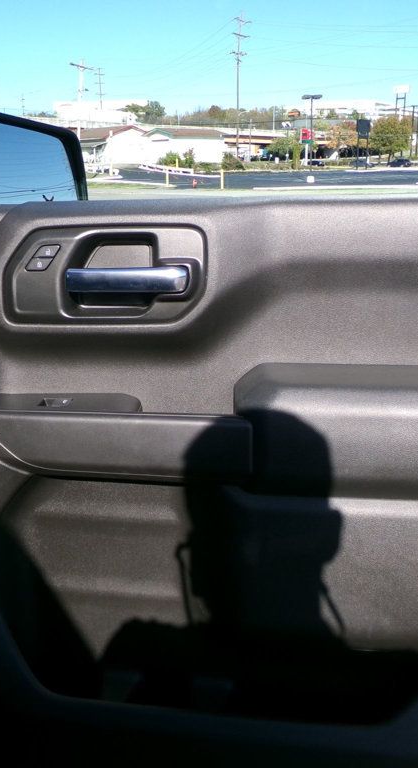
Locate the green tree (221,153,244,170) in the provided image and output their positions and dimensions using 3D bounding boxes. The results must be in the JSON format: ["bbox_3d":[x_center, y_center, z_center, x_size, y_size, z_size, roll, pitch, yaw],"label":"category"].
[{"bbox_3d":[2.648,-25.070,80.000,2.479,1.935,2.231,0,18,0],"label":"green tree"}]

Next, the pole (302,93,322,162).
[{"bbox_3d":[8.518,-20.816,59.000,1.650,6.503,0.550,0,18,0],"label":"pole"}]

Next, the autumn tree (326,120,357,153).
[{"bbox_3d":[23.887,-44.439,128.000,5.769,6.021,5.481,0,18,0],"label":"autumn tree"}]

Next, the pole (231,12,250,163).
[{"bbox_3d":[4.703,-44.416,106.000,2.750,21.371,0.900,-8,19,-23],"label":"pole"}]

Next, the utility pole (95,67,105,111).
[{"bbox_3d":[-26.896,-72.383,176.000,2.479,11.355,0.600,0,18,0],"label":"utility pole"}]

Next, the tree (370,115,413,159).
[{"bbox_3d":[29.560,-39.926,115.000,7.127,7.110,6.770,0,18,0],"label":"tree"}]

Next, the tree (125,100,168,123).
[{"bbox_3d":[-17.166,-74.430,195.000,11.535,6.814,9.338,0,18,0],"label":"tree"}]

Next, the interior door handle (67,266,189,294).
[{"bbox_3d":[-0.092,-0.117,0.805,0.139,0.029,0.030,1,18,4],"label":"interior door handle"}]

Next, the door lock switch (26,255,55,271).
[{"bbox_3d":[-0.195,-0.140,0.820,0.034,0.018,0.010,1,18,4],"label":"door lock switch"}]

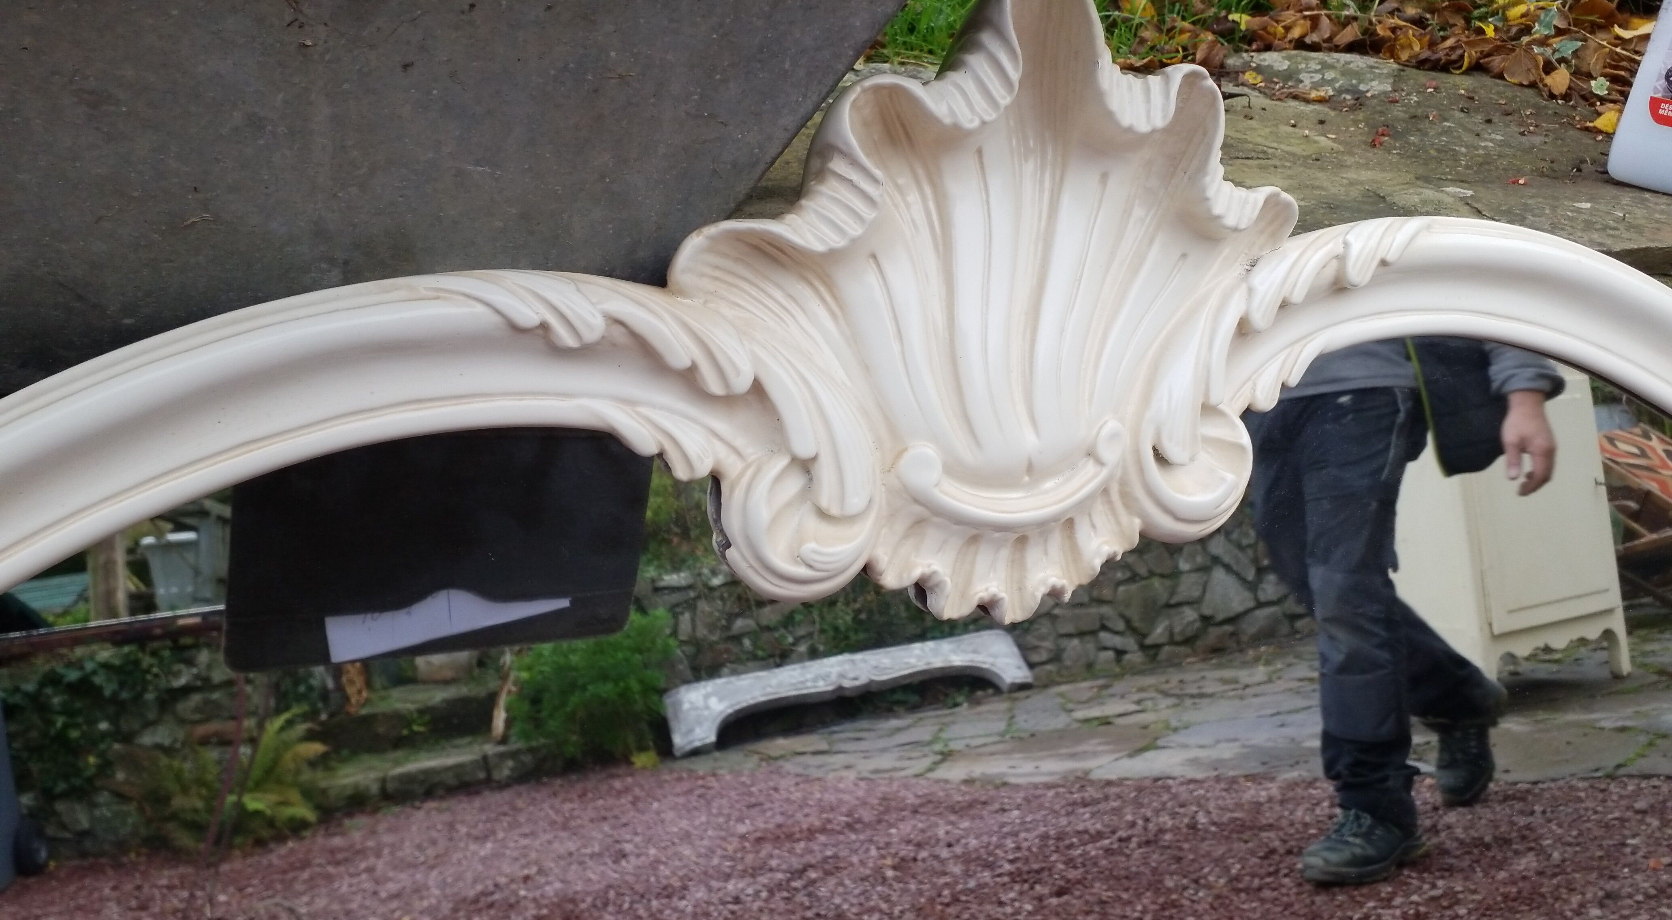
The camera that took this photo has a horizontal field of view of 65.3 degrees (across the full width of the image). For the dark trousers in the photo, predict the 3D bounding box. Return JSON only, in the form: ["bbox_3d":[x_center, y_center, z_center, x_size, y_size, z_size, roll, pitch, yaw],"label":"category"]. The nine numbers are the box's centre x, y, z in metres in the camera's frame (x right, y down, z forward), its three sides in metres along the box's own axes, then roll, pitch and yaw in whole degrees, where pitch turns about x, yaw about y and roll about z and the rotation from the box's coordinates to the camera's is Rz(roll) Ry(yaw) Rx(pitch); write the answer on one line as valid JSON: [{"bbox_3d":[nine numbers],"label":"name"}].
[{"bbox_3d":[1.198,0.301,2.851,0.400,0.880,0.580,-8,-2,42],"label":"dark trousers"}]

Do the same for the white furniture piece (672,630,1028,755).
[{"bbox_3d":[0.067,0.894,5.053,1.470,0.250,0.110,-5,-30,-30],"label":"white furniture piece"}]

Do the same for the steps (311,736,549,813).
[{"bbox_3d":[-1.480,1.135,4.740,0.900,0.130,0.400,-5,-2,-35],"label":"steps"}]

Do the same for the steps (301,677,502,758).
[{"bbox_3d":[-1.691,1.030,5.081,0.820,0.165,0.420,-5,-2,-35],"label":"steps"}]

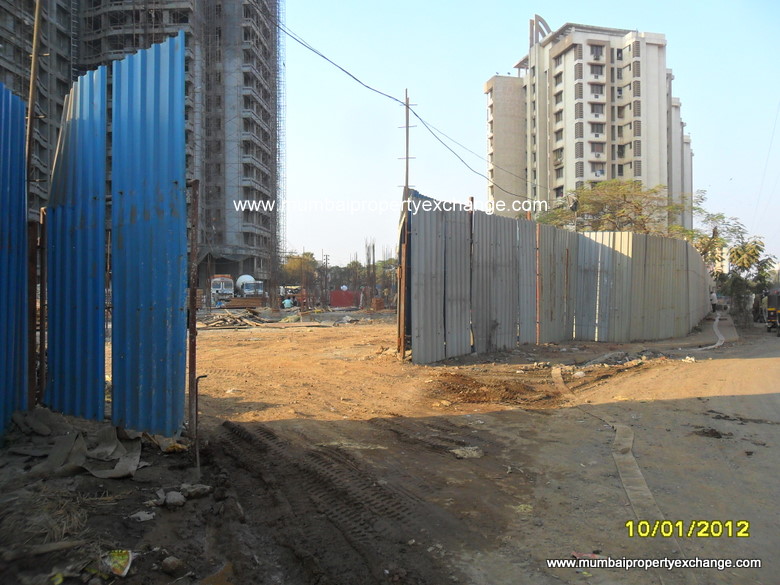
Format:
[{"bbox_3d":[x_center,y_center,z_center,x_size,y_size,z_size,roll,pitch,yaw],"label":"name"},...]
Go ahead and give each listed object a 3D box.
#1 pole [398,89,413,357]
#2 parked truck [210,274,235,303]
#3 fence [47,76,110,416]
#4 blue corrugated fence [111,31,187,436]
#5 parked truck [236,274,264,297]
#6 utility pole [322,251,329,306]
[{"bbox_3d":[0.360,-1.600,14.100,0.280,6.200,0.170,0,0,0],"label":"pole"},{"bbox_3d":[-18.350,-0.050,66.700,2.450,3.350,7.500,0,0,-16],"label":"parked truck"},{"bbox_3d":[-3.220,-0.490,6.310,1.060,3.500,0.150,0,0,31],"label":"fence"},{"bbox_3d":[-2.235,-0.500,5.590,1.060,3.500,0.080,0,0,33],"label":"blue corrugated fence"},{"bbox_3d":[-18.200,-0.280,77.200,2.500,3.750,8.000,0,0,-25],"label":"parked truck"},{"bbox_3d":[-8.730,-1.850,83.000,0.700,7.300,0.300,0,0,-6],"label":"utility pole"}]

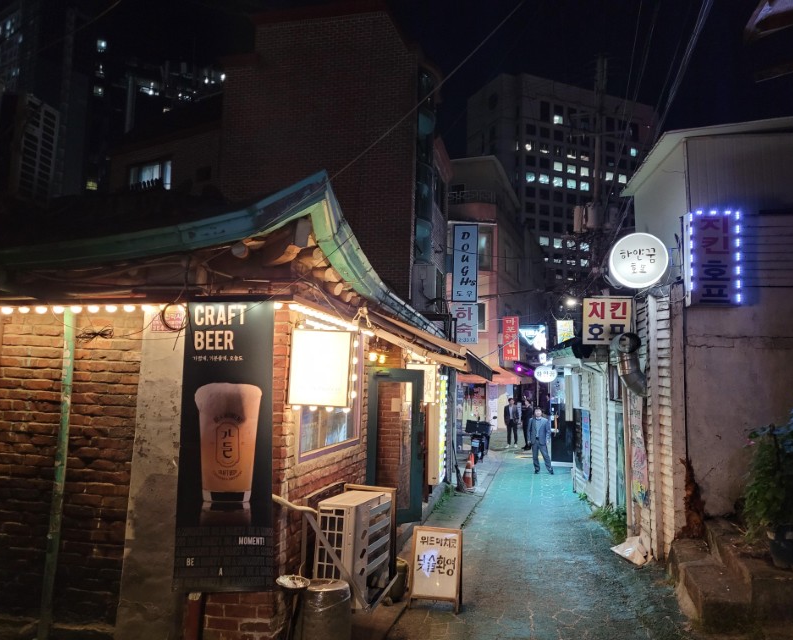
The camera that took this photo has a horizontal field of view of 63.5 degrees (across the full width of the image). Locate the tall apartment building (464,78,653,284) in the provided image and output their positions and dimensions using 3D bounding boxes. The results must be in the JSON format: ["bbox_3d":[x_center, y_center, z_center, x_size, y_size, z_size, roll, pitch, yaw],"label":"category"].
[{"bbox_3d":[37.917,-15.137,148.111,38.100,70.800,20.900,4,-7,-23],"label":"tall apartment building"}]

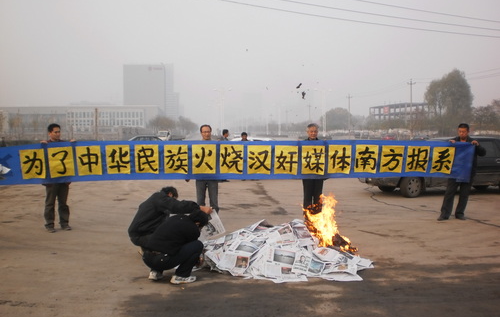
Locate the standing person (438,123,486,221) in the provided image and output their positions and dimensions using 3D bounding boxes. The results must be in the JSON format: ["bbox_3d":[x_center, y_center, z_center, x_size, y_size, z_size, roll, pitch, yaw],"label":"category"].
[{"bbox_3d":[3.821,0.251,9.371,0.720,1.740,0.450,0,3,9],"label":"standing person"}]

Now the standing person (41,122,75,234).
[{"bbox_3d":[-3.065,0.308,8.322,0.560,1.720,0.420,-1,3,-11],"label":"standing person"}]

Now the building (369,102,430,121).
[{"bbox_3d":[74.300,-17.723,253.461,17.000,15.800,36.000,-1,3,-14],"label":"building"}]

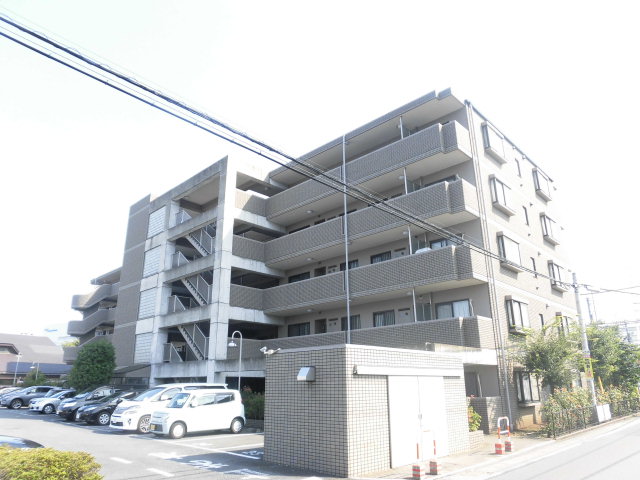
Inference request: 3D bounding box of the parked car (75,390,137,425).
[{"bbox_3d":[-9.806,8.422,22.403,1.720,1.500,4.400,-17,-24,41],"label":"parked car"}]

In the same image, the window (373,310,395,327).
[{"bbox_3d":[3.171,4.076,21.844,1.270,1.080,0.100,-17,-24,41],"label":"window"}]

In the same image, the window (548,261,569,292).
[{"bbox_3d":[13.697,2.039,25.521,0.260,1.400,1.950,-17,-24,41],"label":"window"}]

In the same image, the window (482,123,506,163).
[{"bbox_3d":[8.898,-4.898,22.581,0.260,1.530,1.960,-17,-24,41],"label":"window"}]

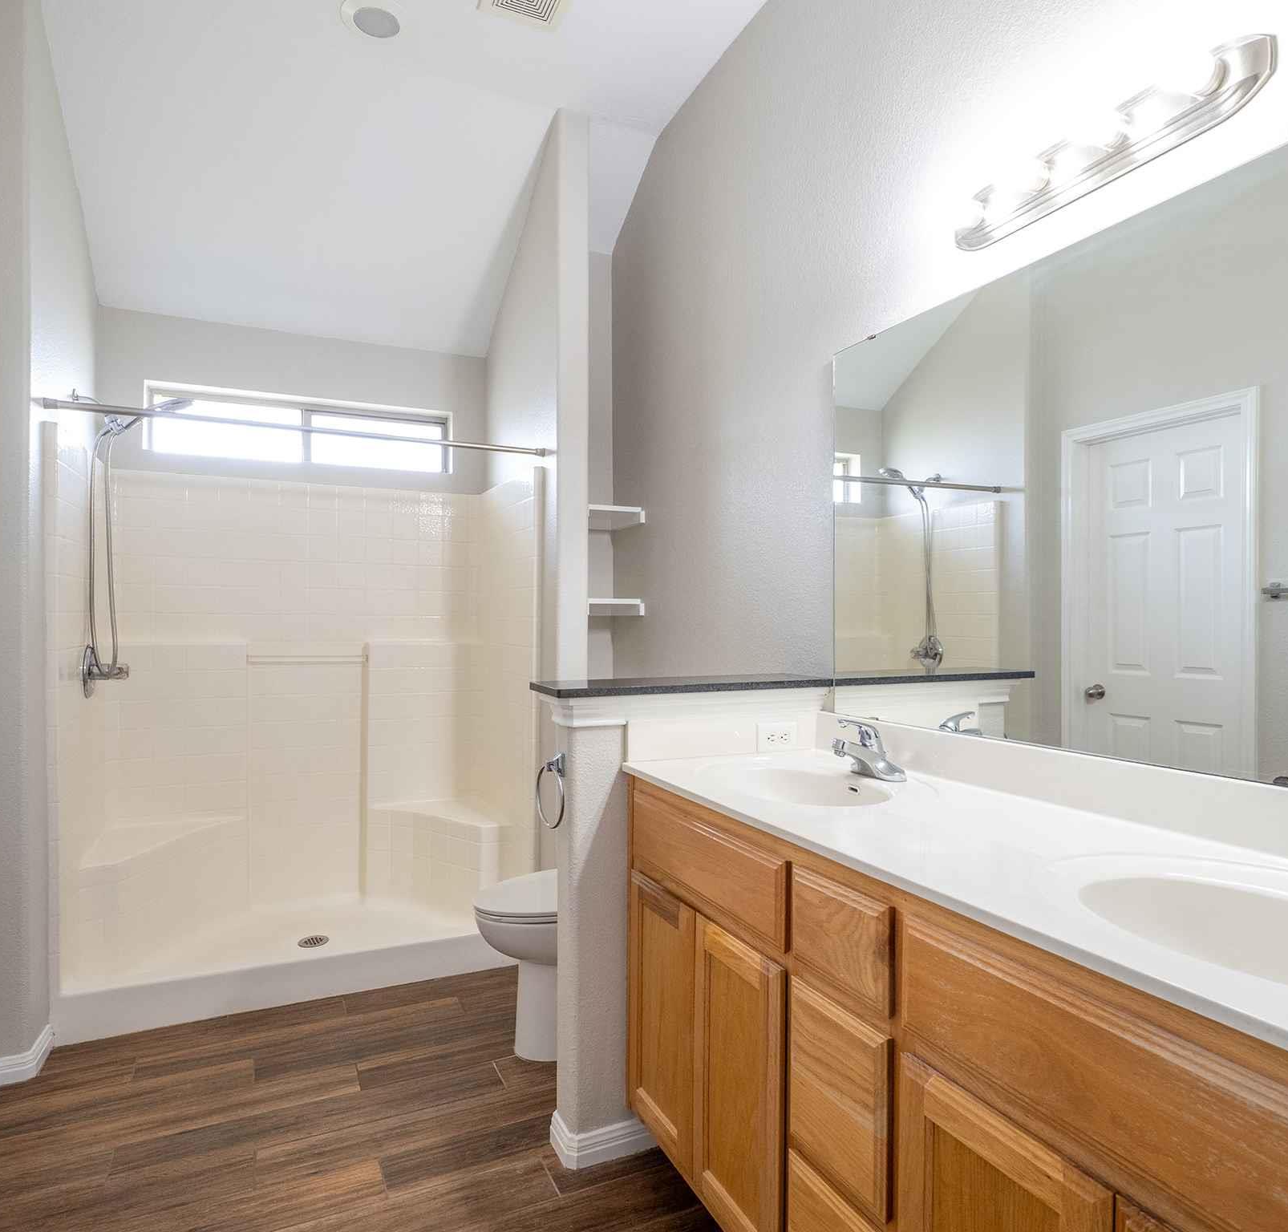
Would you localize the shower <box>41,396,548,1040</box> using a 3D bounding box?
[{"bbox_3d":[-1.223,0.326,3.193,1.525,1.870,0.850,0,0,-24],"label":"shower"}]

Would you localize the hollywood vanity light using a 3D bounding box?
[{"bbox_3d":[0.713,-0.789,1.455,0.120,0.120,0.608,0,0,-24],"label":"hollywood vanity light"}]

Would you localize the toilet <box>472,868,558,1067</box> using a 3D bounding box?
[{"bbox_3d":[-0.151,0.889,2.601,0.735,0.740,0.440,0,0,-24],"label":"toilet"}]

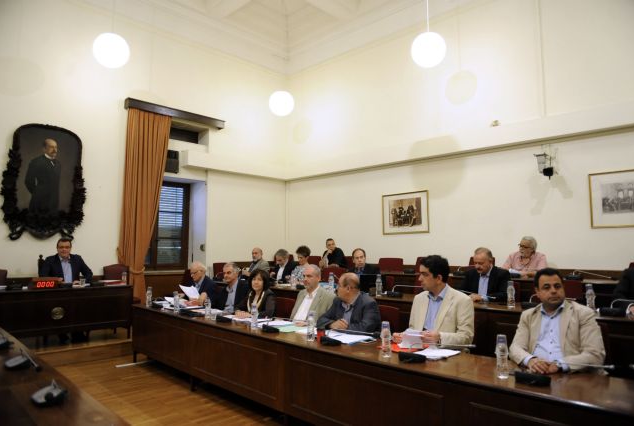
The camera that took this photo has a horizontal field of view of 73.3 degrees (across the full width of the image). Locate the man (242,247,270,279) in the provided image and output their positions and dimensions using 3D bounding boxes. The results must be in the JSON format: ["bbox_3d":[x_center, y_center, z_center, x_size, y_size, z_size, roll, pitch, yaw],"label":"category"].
[{"bbox_3d":[-1.057,1.188,7.042,0.760,1.260,0.550,4,-6,-41],"label":"man"}]

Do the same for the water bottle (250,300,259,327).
[{"bbox_3d":[-0.518,0.860,3.571,0.065,0.220,0.065,0,-6,0],"label":"water bottle"}]

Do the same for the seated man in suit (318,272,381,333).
[{"bbox_3d":[0.244,1.115,3.677,0.620,1.195,0.760,-4,-6,36],"label":"seated man in suit"}]

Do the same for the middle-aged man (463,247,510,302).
[{"bbox_3d":[1.578,0.949,3.993,0.560,1.250,0.750,-5,-8,39],"label":"middle-aged man"}]

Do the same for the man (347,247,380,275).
[{"bbox_3d":[0.549,1.074,5.478,0.570,1.230,0.760,-4,-6,40],"label":"man"}]

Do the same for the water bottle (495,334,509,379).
[{"bbox_3d":[0.987,0.762,2.278,0.066,0.228,0.066,-4,-6,44],"label":"water bottle"}]

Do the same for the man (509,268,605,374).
[{"bbox_3d":[1.293,0.959,2.412,0.570,1.265,0.740,-4,-6,44],"label":"man"}]

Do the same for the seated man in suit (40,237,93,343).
[{"bbox_3d":[-3.233,0.981,5.453,0.660,1.330,0.750,4,-7,-35],"label":"seated man in suit"}]

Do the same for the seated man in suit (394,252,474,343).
[{"bbox_3d":[0.828,0.984,3.127,0.570,1.355,0.740,-4,-6,39],"label":"seated man in suit"}]

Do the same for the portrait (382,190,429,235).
[{"bbox_3d":[1.552,0.009,7.409,0.940,0.715,0.030,-5,-6,44],"label":"portrait"}]

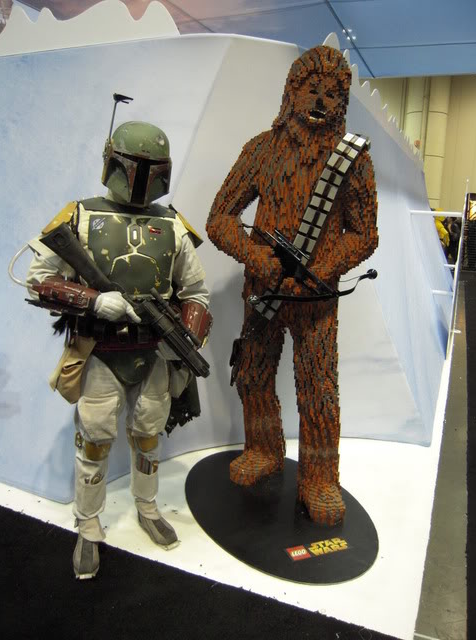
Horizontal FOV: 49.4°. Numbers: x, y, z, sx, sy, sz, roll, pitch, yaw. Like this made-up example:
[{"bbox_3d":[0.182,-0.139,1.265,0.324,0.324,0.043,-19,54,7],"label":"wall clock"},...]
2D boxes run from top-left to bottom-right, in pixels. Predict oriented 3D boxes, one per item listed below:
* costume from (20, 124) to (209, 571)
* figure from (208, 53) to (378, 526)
[{"bbox_3d":[-0.470,0.133,2.135,0.760,1.824,0.588,-3,13,-22],"label":"costume"},{"bbox_3d":[0.279,-0.164,2.564,0.851,2.230,0.669,0,12,-6],"label":"figure"}]

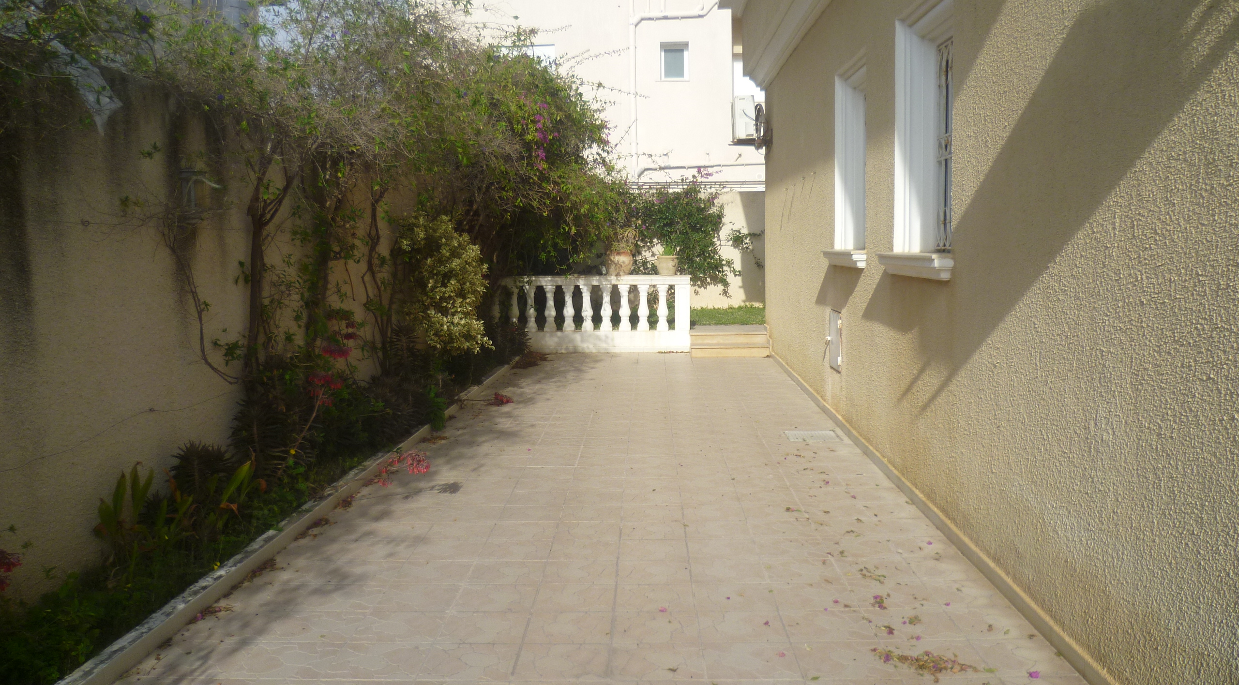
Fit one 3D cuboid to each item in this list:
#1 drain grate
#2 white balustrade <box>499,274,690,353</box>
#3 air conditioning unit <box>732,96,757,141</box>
[{"bbox_3d":[1.471,0.724,7.604,0.380,0.030,0.365,0,6,2],"label":"drain grate"},{"bbox_3d":[-0.433,-0.386,13.455,2.759,1.032,0.220,0,6,2],"label":"white balustrade"},{"bbox_3d":[1.529,-2.767,12.550,0.260,0.535,0.760,0,6,2],"label":"air conditioning unit"}]

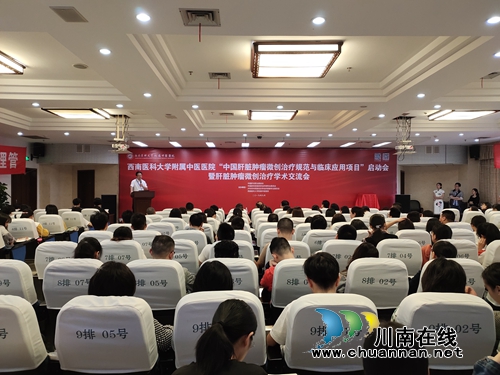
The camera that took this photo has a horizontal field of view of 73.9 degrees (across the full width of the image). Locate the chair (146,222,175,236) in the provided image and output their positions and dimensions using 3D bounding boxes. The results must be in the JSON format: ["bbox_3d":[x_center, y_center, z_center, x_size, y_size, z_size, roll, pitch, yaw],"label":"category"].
[{"bbox_3d":[-1.290,0.992,5.017,0.520,0.975,0.580,0,0,-1],"label":"chair"}]

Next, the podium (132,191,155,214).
[{"bbox_3d":[-3.240,0.680,10.100,0.700,1.160,0.500,0,0,-16],"label":"podium"}]

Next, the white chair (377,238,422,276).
[{"bbox_3d":[1.617,1.075,3.870,0.520,0.990,0.600,0,0,-1],"label":"white chair"}]

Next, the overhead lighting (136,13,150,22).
[{"bbox_3d":[-0.910,-1.470,2.850,0.130,0.050,0.130,0,0,0],"label":"overhead lighting"}]

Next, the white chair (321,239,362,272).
[{"bbox_3d":[0.935,1.016,3.530,0.540,0.970,0.600,0,0,0],"label":"white chair"}]

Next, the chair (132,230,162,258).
[{"bbox_3d":[-1.278,0.992,4.190,0.520,0.975,0.580,0,0,-1],"label":"chair"}]

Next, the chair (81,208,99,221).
[{"bbox_3d":[-3.788,0.992,8.090,0.520,0.975,0.580,0,0,-1],"label":"chair"}]

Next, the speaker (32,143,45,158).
[{"bbox_3d":[-6.907,-1.214,10.900,0.310,0.470,0.300,0,8,-28],"label":"speaker"}]

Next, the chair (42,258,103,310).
[{"bbox_3d":[-1.420,1.075,2.970,0.520,0.990,0.600,0,0,-1],"label":"chair"}]

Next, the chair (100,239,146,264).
[{"bbox_3d":[-1.380,1.075,3.870,0.520,0.990,0.600,0,0,-1],"label":"chair"}]

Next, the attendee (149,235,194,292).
[{"bbox_3d":[-0.626,0.924,2.783,0.500,1.111,0.700,0,0,-1],"label":"attendee"}]

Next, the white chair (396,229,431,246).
[{"bbox_3d":[2.030,1.018,4.380,0.540,0.970,0.600,0,0,0],"label":"white chair"}]

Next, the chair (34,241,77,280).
[{"bbox_3d":[-1.840,1.016,3.530,0.540,0.970,0.600,0,0,0],"label":"chair"}]

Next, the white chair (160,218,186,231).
[{"bbox_3d":[-1.335,1.023,6.080,0.540,0.970,0.600,0,0,0],"label":"white chair"}]

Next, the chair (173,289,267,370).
[{"bbox_3d":[-0.155,0.992,1.850,0.520,0.975,0.580,0,0,-1],"label":"chair"}]

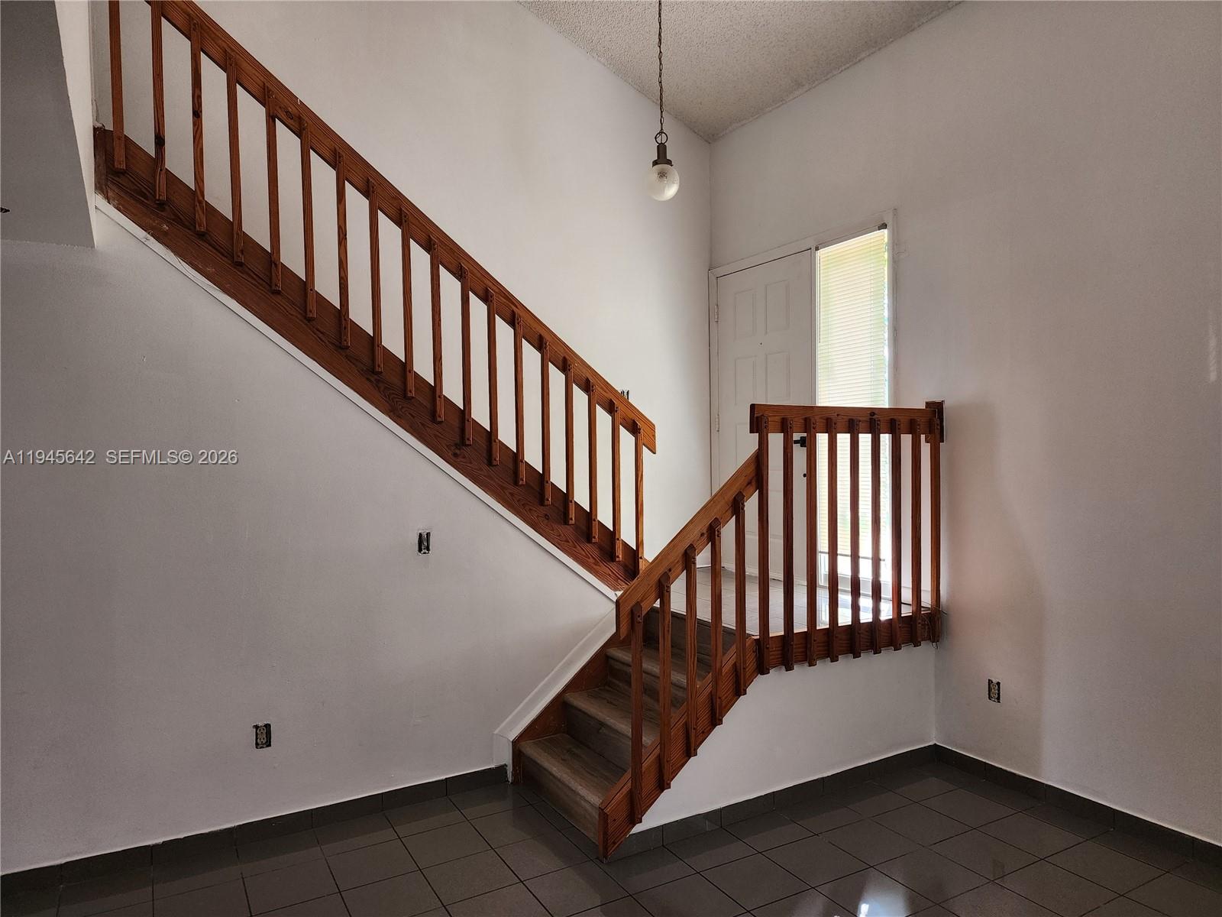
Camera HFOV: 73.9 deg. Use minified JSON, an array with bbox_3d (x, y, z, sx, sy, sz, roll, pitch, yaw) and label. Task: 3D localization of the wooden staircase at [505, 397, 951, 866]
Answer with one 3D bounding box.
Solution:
[{"bbox_3d":[0.596,0.663,4.069,1.982,1.842,0.985,-1,1,-30],"label":"wooden staircase"}]

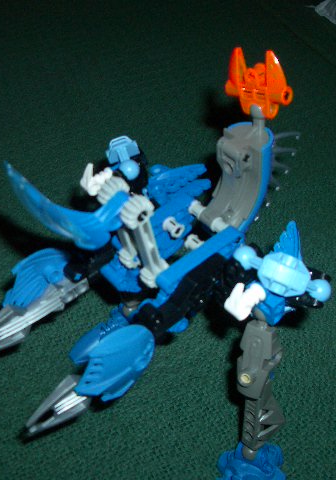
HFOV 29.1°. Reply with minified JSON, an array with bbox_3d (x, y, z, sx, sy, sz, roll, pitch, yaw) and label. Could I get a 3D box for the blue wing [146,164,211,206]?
[{"bbox_3d":[0.005,-0.027,0.318,0.031,0.020,0.012,-7,46,-7],"label":"blue wing"}]

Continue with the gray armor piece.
[{"bbox_3d":[0.046,0.074,0.324,0.019,0.075,0.019,14,23,35],"label":"gray armor piece"}]

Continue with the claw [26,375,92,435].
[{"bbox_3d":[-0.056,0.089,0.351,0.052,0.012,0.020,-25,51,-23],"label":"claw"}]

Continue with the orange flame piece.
[{"bbox_3d":[0.039,-0.067,0.279,0.030,0.028,0.014,18,48,31],"label":"orange flame piece"}]

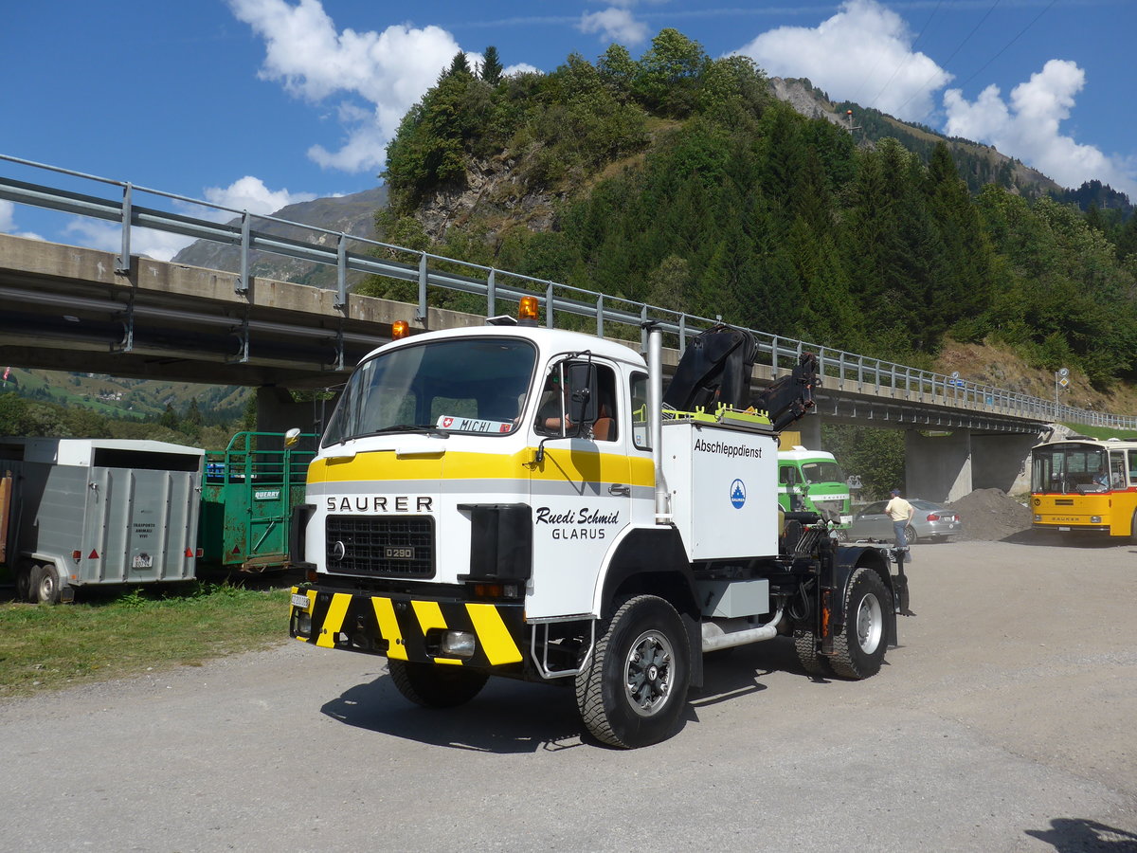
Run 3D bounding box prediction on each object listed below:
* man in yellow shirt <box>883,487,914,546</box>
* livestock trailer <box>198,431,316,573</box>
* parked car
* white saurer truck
[{"bbox_3d":[7.700,2.300,22.200,0.620,1.760,0.400,1,-5,-14],"label":"man in yellow shirt"},{"bbox_3d":[-6.600,1.500,18.200,4.300,2.550,2.200,-3,-4,42],"label":"livestock trailer"},{"bbox_3d":[10.720,3.100,31.400,1.820,1.430,4.500,3,-5,-31],"label":"parked car"},{"bbox_3d":[0.868,0.763,8.862,2.550,3.300,6.550,-4,-7,41],"label":"white saurer truck"}]

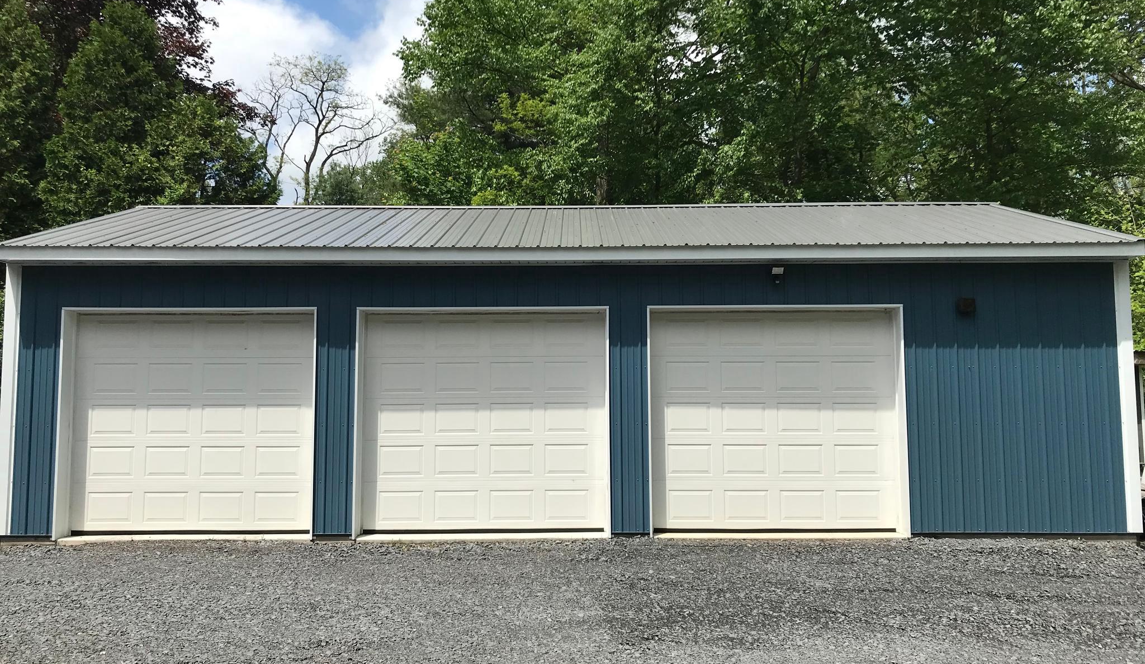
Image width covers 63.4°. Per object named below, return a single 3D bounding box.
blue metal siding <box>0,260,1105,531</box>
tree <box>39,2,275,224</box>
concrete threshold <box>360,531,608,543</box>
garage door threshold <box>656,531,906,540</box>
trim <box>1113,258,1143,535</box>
[{"bbox_3d":[-0.065,0.718,10.059,11.970,2.920,0.120,0,-5,0],"label":"blue metal siding"},{"bbox_3d":[-9.214,-2.086,20.314,5.230,10.300,4.800,0,-5,0],"label":"tree"},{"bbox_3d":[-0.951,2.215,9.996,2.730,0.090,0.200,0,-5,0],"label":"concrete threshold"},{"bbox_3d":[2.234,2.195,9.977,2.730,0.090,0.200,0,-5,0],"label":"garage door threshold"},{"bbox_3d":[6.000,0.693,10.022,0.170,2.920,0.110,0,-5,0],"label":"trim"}]

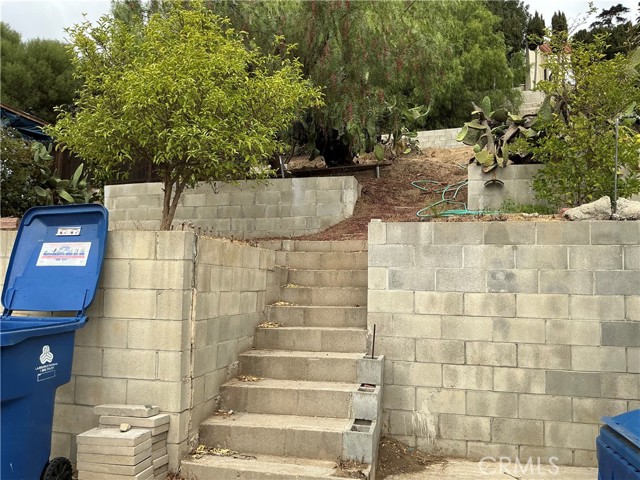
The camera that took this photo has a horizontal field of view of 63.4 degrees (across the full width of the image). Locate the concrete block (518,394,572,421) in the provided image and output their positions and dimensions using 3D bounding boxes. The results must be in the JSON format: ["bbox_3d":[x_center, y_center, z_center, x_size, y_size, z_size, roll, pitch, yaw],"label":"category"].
[{"bbox_3d":[1.842,1.357,4.270,0.395,0.193,0.190,0,-3,14],"label":"concrete block"}]

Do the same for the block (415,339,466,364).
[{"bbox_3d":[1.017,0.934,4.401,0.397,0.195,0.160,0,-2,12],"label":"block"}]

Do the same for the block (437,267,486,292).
[{"bbox_3d":[1.201,0.343,4.412,0.395,0.195,0.195,0,-3,11],"label":"block"}]

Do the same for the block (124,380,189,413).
[{"bbox_3d":[-1.115,1.060,3.593,0.397,0.195,0.150,0,-2,12],"label":"block"}]

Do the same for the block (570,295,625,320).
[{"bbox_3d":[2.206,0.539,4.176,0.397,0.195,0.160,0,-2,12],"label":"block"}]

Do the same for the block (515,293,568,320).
[{"bbox_3d":[1.838,0.540,4.316,0.395,0.193,0.190,0,-3,14],"label":"block"}]

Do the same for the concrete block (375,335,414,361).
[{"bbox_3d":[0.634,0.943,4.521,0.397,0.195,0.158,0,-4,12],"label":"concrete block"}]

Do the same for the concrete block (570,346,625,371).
[{"bbox_3d":[2.219,0.944,4.175,0.395,0.195,0.195,0,-3,11],"label":"concrete block"}]

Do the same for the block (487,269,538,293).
[{"bbox_3d":[1.617,0.352,4.375,0.409,0.197,0.170,0,-6,11],"label":"block"}]

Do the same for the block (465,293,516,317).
[{"bbox_3d":[1.431,0.549,4.391,0.409,0.197,0.170,0,-6,11],"label":"block"}]

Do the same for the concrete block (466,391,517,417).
[{"bbox_3d":[1.422,1.342,4.316,0.395,0.195,0.195,0,-3,11],"label":"concrete block"}]

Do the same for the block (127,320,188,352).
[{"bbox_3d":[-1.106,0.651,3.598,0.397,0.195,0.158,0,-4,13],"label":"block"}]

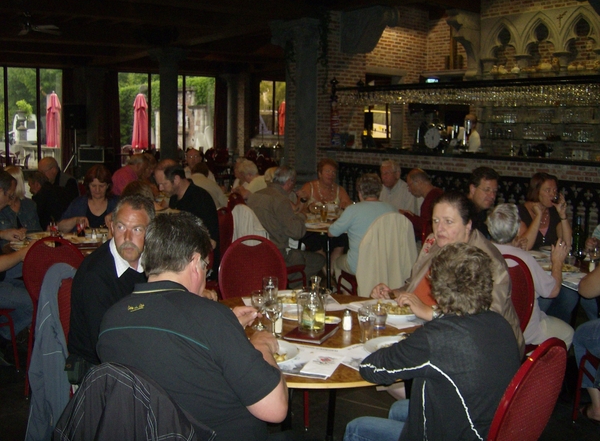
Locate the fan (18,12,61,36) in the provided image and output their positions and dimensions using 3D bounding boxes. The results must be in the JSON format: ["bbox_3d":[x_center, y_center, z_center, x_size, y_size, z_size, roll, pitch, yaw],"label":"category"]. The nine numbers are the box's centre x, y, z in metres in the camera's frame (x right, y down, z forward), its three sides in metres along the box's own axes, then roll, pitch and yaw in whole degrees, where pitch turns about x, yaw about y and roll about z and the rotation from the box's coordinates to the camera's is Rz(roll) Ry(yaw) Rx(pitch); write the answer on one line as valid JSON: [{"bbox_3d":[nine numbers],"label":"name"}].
[{"bbox_3d":[-4.495,-3.314,10.500,1.100,0.400,1.100,2,8,0],"label":"fan"}]

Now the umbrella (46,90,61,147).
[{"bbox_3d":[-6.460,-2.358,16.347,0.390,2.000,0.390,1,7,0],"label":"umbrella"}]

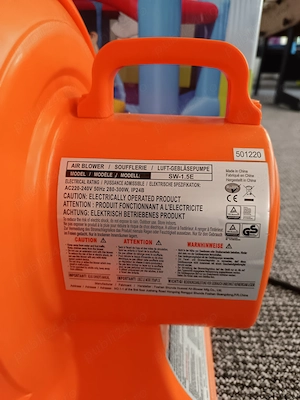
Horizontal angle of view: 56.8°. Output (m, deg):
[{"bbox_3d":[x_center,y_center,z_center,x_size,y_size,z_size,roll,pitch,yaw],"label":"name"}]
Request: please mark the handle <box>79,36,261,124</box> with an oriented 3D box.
[{"bbox_3d":[0.015,-0.097,0.226,0.149,0.059,0.028,2,26,4],"label":"handle"}]

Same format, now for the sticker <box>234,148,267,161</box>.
[{"bbox_3d":[0.067,-0.031,0.187,0.021,0.001,0.010,2,67,4],"label":"sticker"}]

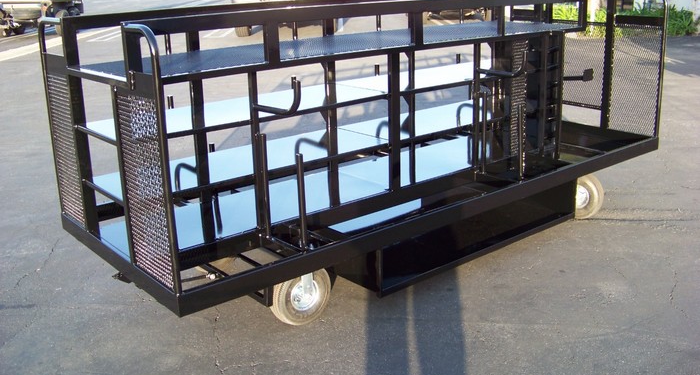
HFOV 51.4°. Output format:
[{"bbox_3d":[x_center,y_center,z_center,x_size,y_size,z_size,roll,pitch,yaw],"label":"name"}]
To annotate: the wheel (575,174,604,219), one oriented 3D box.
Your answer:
[{"bbox_3d":[1.398,0.045,4.375,0.095,0.280,0.270,-16,23,-40],"label":"wheel"}]

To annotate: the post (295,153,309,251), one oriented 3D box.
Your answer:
[{"bbox_3d":[-0.189,0.066,2.867,0.028,0.415,0.028,-15,22,-38],"label":"post"}]

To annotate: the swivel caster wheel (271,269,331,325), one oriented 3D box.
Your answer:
[{"bbox_3d":[-0.214,0.458,3.146,0.270,0.280,0.095,-13,21,-34],"label":"swivel caster wheel"}]

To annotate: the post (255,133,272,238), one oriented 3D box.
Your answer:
[{"bbox_3d":[-0.350,-0.002,3.010,0.030,0.440,0.030,-15,22,-38],"label":"post"}]

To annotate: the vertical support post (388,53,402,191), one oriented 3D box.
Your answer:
[{"bbox_3d":[0.213,-0.302,3.475,0.045,0.670,0.045,-15,22,-38],"label":"vertical support post"}]

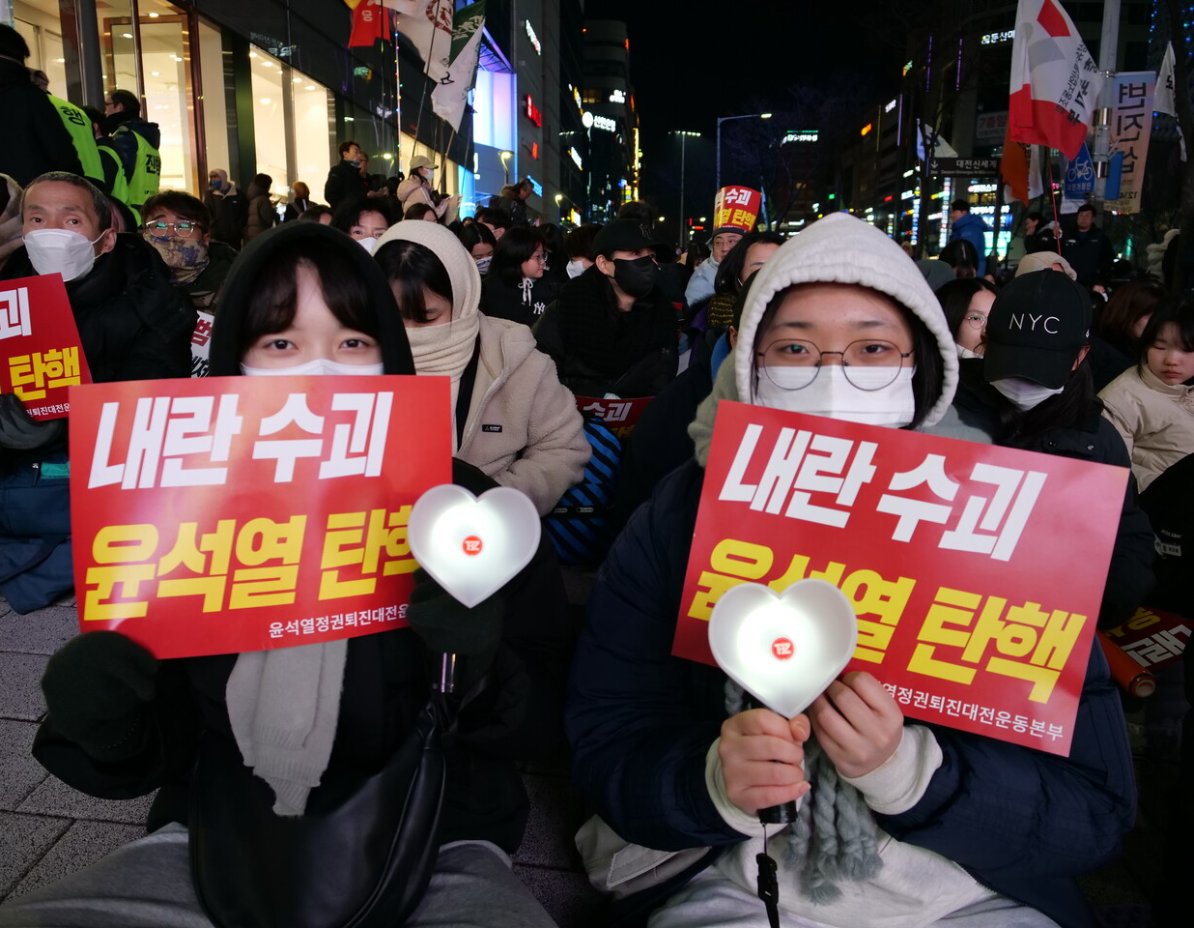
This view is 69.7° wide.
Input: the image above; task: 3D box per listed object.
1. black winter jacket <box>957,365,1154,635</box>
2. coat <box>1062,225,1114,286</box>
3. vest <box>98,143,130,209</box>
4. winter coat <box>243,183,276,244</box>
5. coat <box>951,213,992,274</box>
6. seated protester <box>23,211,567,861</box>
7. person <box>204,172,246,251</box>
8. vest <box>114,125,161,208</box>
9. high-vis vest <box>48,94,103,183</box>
[{"bbox_3d":[0.799,0.106,1.520,0.470,0.540,0.360,8,14,32],"label":"black winter jacket"},{"bbox_3d":[4.403,-1.809,7.700,0.490,0.740,0.300,9,14,37],"label":"coat"},{"bbox_3d":[-3.025,-1.753,5.300,0.320,0.560,0.450,-7,12,10],"label":"vest"},{"bbox_3d":[-3.809,-2.793,9.700,0.360,0.880,0.460,-6,15,-27],"label":"winter coat"},{"bbox_3d":[3.755,-2.127,8.600,0.360,0.800,0.470,4,12,18],"label":"coat"},{"bbox_3d":[-0.320,0.182,0.895,0.620,0.870,0.580,0,12,0],"label":"seated protester"},{"bbox_3d":[-4.332,-2.568,10.000,0.500,1.740,0.340,3,14,9],"label":"person"},{"bbox_3d":[-2.999,-1.929,5.550,0.320,0.570,0.460,2,14,5],"label":"vest"},{"bbox_3d":[-3.015,-1.825,4.800,0.320,0.570,0.480,-9,8,27],"label":"high-vis vest"}]

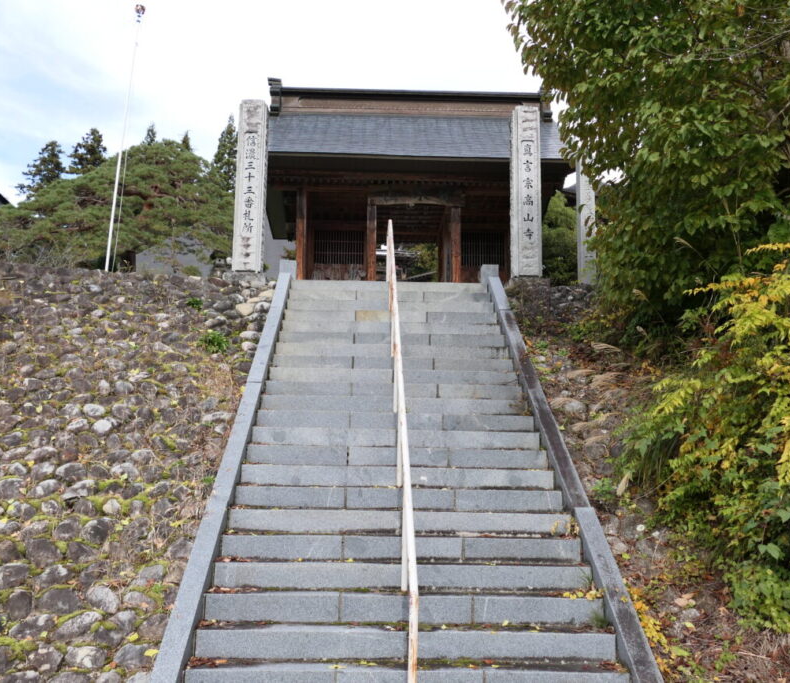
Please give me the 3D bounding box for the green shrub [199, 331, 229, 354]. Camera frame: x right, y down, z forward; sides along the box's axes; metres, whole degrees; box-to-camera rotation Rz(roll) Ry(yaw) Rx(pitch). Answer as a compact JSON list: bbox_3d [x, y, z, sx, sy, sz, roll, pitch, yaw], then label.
[{"bbox_3d":[-2.049,0.011,8.075,0.330,0.280,0.300,1,-9,-2],"label":"green shrub"}]

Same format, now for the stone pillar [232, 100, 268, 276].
[{"bbox_3d":[-2.110,-2.238,10.464,0.388,2.591,0.380,1,-9,-2],"label":"stone pillar"}]

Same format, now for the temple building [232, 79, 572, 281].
[{"bbox_3d":[0.153,-2.935,15.955,6.339,6.178,5.078,1,-9,-2],"label":"temple building"}]

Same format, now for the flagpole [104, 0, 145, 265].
[{"bbox_3d":[-4.595,-3.366,12.022,0.200,5.138,0.200,1,-9,-2],"label":"flagpole"}]

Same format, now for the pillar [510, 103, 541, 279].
[{"bbox_3d":[1.945,-2.191,10.636,0.385,2.624,0.380,1,-9,-2],"label":"pillar"}]

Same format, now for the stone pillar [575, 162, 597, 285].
[{"bbox_3d":[3.097,-1.923,11.531,0.239,2.111,0.230,1,-9,-2],"label":"stone pillar"}]

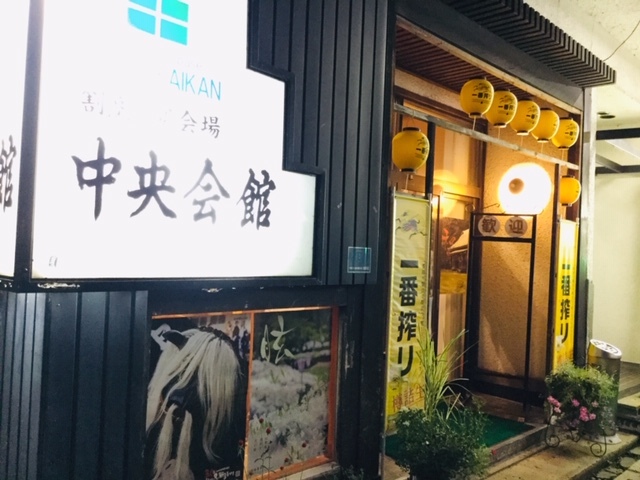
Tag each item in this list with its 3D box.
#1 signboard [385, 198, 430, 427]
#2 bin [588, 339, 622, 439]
[{"bbox_3d":[0.700,0.574,4.535,0.460,1.800,0.040,4,-2,-44],"label":"signboard"},{"bbox_3d":[2.433,1.290,4.927,0.275,0.810,0.275,4,-2,-44],"label":"bin"}]

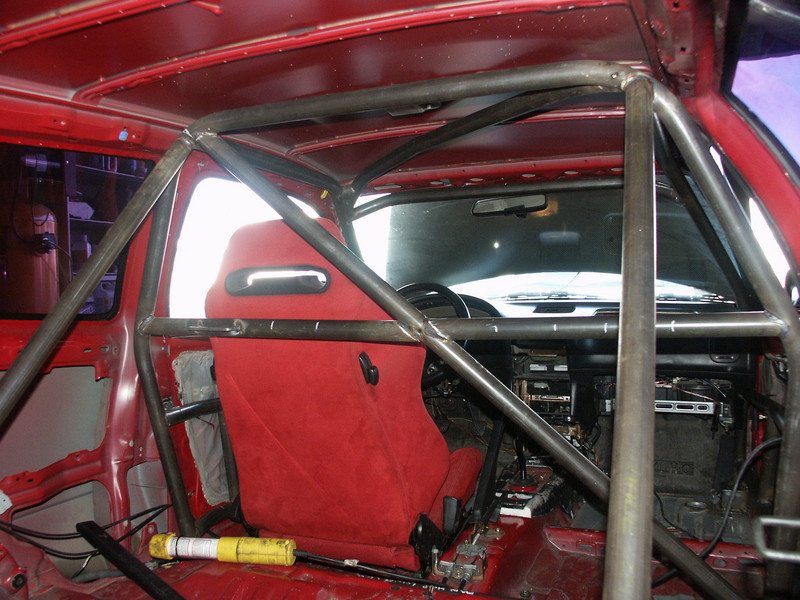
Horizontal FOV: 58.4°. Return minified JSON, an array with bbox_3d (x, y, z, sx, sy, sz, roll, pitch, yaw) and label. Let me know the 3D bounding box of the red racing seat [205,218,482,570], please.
[{"bbox_3d":[-0.105,0.265,1.970,0.550,0.875,0.820,-1,-2,22],"label":"red racing seat"}]

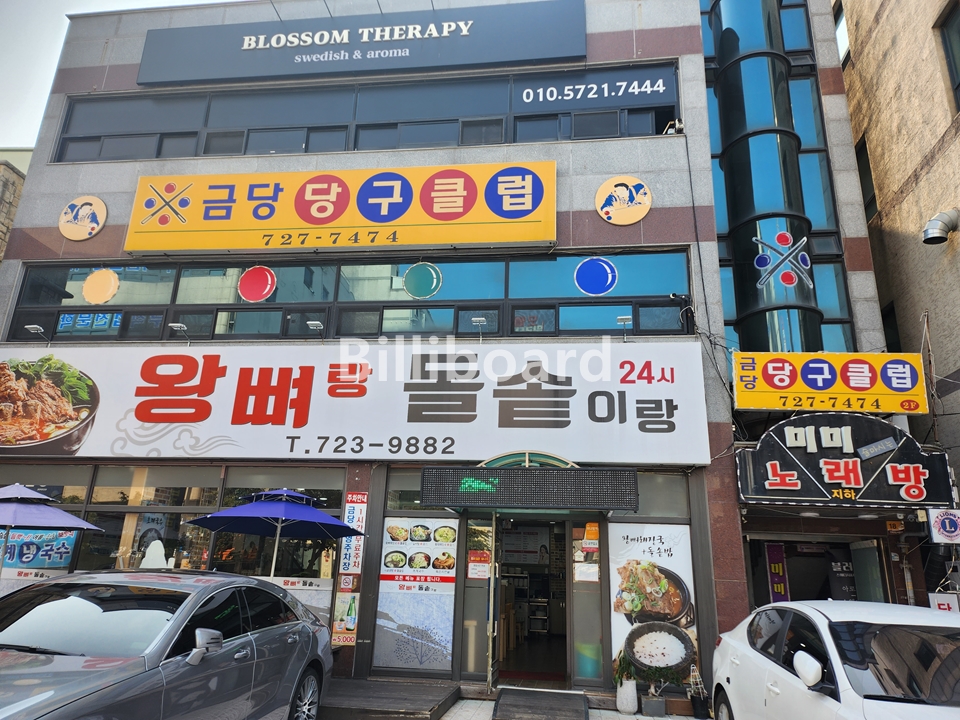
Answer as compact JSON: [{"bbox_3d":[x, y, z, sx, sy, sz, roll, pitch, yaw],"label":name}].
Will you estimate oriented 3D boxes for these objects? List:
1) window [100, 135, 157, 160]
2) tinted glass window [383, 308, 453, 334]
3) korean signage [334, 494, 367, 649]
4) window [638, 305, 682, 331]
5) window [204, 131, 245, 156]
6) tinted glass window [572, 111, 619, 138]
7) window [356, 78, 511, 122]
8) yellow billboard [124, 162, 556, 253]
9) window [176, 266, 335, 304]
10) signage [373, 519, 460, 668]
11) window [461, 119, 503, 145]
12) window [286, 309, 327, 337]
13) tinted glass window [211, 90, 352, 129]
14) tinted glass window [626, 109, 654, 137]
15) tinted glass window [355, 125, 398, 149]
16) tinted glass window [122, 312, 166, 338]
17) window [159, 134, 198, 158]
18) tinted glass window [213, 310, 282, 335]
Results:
[{"bbox_3d":[-6.167,-3.732,11.724,1.073,0.507,0.070,0,-18,7],"label":"window"},{"bbox_3d":[-0.928,-0.581,10.059,1.073,0.383,0.060,0,-17,7],"label":"tinted glass window"},{"bbox_3d":[-1.739,2.785,8.969,0.304,1.971,0.030,0,-17,7],"label":"korean signage"},{"bbox_3d":[2.592,-0.600,9.627,0.625,0.339,0.060,0,-17,7],"label":"window"},{"bbox_3d":[-4.529,-3.831,11.791,0.681,0.456,0.050,0,-18,7],"label":"window"},{"bbox_3d":[1.856,-3.791,10.712,0.725,0.510,0.050,0,-17,7],"label":"tinted glass window"},{"bbox_3d":[-0.739,-4.013,10.317,2.390,0.703,0.080,0,-16,7],"label":"window"},{"bbox_3d":[-2.324,-2.442,10.833,7.100,1.400,0.200,0,-18,7],"label":"yellow billboard"},{"bbox_3d":[-3.572,-1.181,10.576,2.532,0.577,0.060,0,-17,7],"label":"window"},{"bbox_3d":[-0.816,3.077,8.846,1.044,1.866,0.040,0,-17,7],"label":"signage"},{"bbox_3d":[0.024,-3.750,10.921,0.687,0.481,0.050,0,-17,7],"label":"window"},{"bbox_3d":[-2.692,-0.563,10.273,0.607,0.398,0.060,0,-17,7],"label":"window"},{"bbox_3d":[-3.576,-4.507,11.913,2.671,0.669,0.050,0,-18,7],"label":"tinted glass window"},{"bbox_3d":[2.586,-3.785,10.635,0.437,0.494,0.070,0,-18,7],"label":"tinted glass window"},{"bbox_3d":[-1.577,-3.424,10.246,0.660,0.441,0.080,0,-16,7],"label":"tinted glass window"},{"bbox_3d":[-5.339,-0.550,10.591,0.708,0.436,0.050,0,-17,7],"label":"tinted glass window"},{"bbox_3d":[-5.406,-3.829,11.938,0.660,0.433,0.050,0,-18,7],"label":"window"},{"bbox_3d":[-3.335,-0.542,9.606,1.000,0.375,0.080,0,-16,7],"label":"tinted glass window"}]

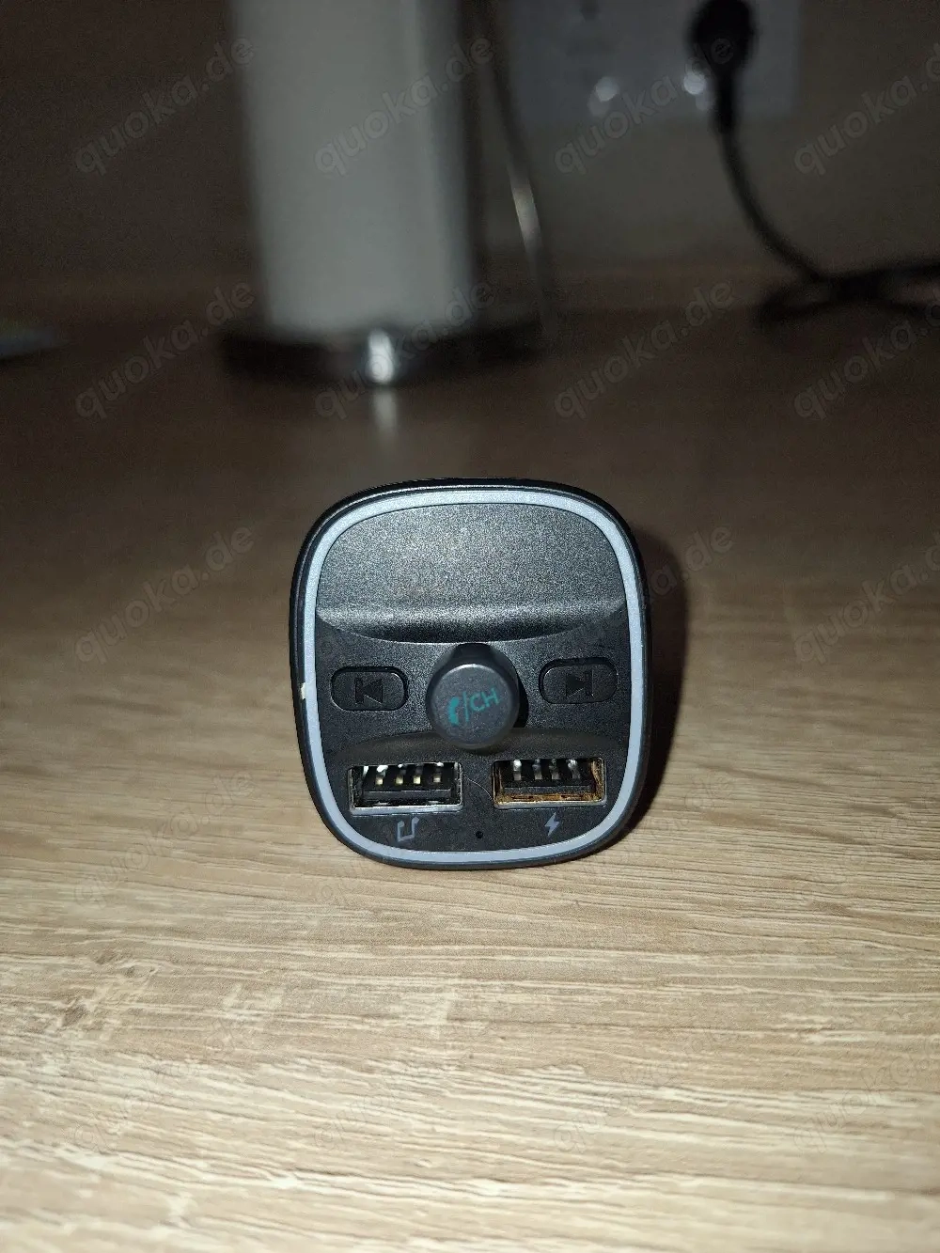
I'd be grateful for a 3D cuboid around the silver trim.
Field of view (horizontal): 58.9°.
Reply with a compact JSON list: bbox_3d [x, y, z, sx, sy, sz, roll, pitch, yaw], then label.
[{"bbox_3d":[0.000,0.006,0.095,0.039,0.043,0.004,-2,8,0],"label":"silver trim"}]

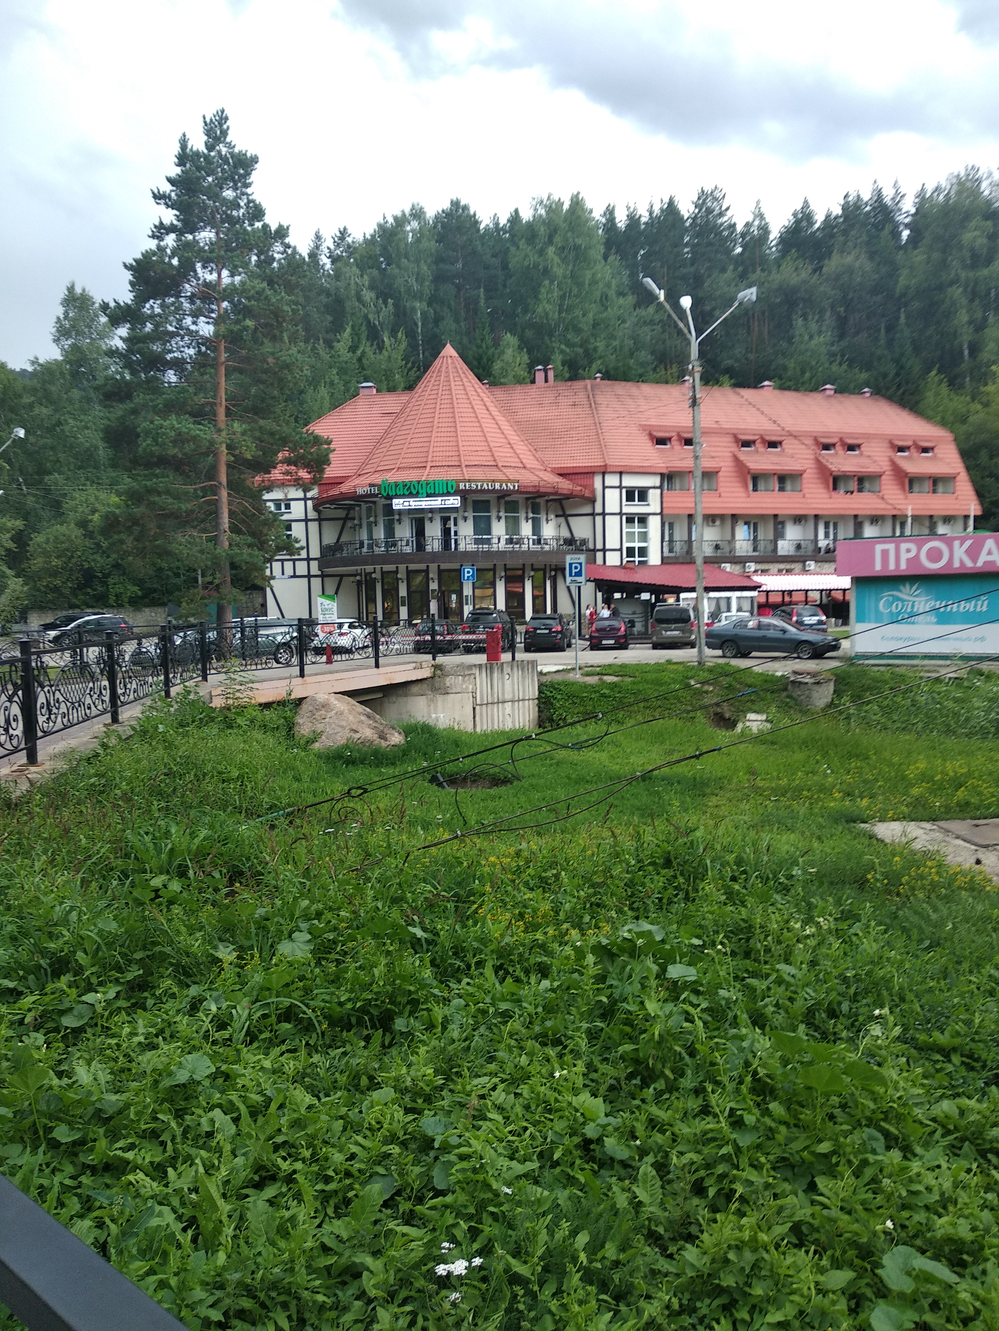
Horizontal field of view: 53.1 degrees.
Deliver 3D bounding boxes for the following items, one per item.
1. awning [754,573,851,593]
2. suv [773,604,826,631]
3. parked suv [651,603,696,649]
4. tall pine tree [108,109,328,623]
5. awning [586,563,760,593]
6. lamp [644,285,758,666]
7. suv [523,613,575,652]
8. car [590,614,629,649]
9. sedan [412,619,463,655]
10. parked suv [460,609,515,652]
[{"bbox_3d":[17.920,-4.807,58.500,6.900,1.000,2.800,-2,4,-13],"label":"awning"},{"bbox_3d":[16.182,-2.366,53.750,1.820,1.680,4.500,-1,3,0],"label":"suv"},{"bbox_3d":[7.876,-1.784,45.141,1.920,1.980,4.950,-1,3,11],"label":"parked suv"},{"bbox_3d":[-10.663,-10.343,37.885,8.300,20.600,8.000,-1,3,0],"label":"tall pine tree"},{"bbox_3d":[8.885,-4.456,51.000,8.300,1.450,4.700,-2,3,-6],"label":"awning"},{"bbox_3d":[6.268,-5.810,30.957,3.400,11.500,2.100,-1,3,0],"label":"lamp"},{"bbox_3d":[2.346,-1.544,46.548,1.890,1.740,4.680,-1,3,9],"label":"suv"},{"bbox_3d":[5.081,-1.503,45.756,1.700,1.470,4.350,-1,3,9],"label":"car"},{"bbox_3d":[-2.878,-1.410,46.952,1.730,1.600,4.200,-1,3,7],"label":"sedan"},{"bbox_3d":[-0.527,-1.631,46.243,1.950,1.920,4.900,-1,3,8],"label":"parked suv"}]

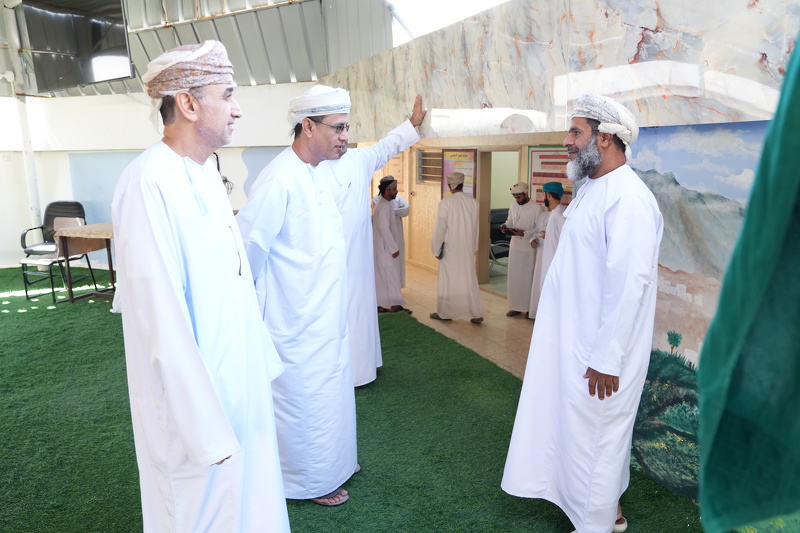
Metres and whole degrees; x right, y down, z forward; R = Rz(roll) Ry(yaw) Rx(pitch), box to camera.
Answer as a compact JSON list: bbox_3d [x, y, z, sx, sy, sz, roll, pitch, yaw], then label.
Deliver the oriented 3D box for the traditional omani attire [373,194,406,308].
[{"bbox_3d":[-0.138,-0.189,6.702,0.450,1.410,0.500,1,9,7],"label":"traditional omani attire"}]

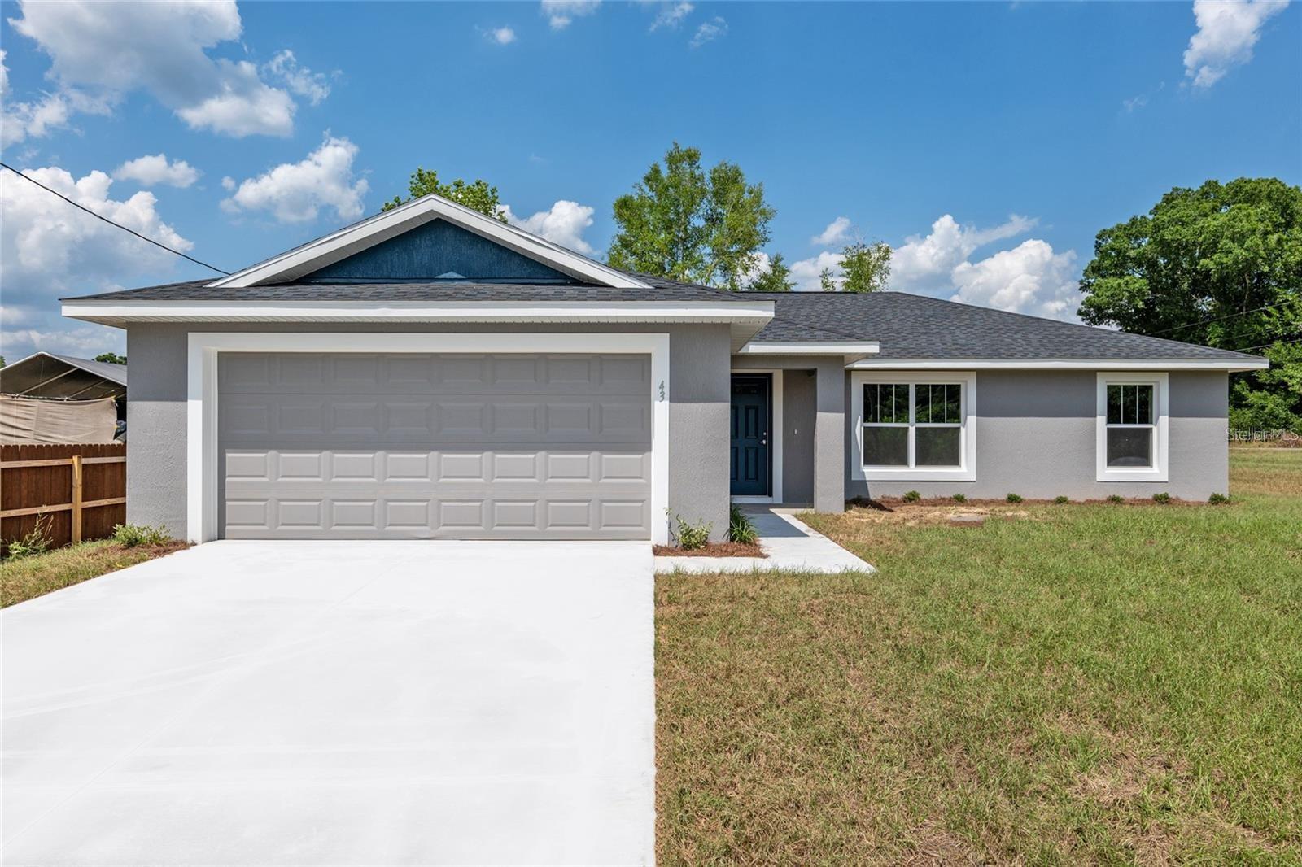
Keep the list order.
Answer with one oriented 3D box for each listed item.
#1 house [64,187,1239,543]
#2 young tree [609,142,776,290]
[{"bbox_3d":[2.300,-1.060,15.900,17.100,4.650,15.000,0,0,0],"label":"house"},{"bbox_3d":[1.900,-6.050,37.000,7.900,14.900,7.600,0,0,0],"label":"young tree"}]

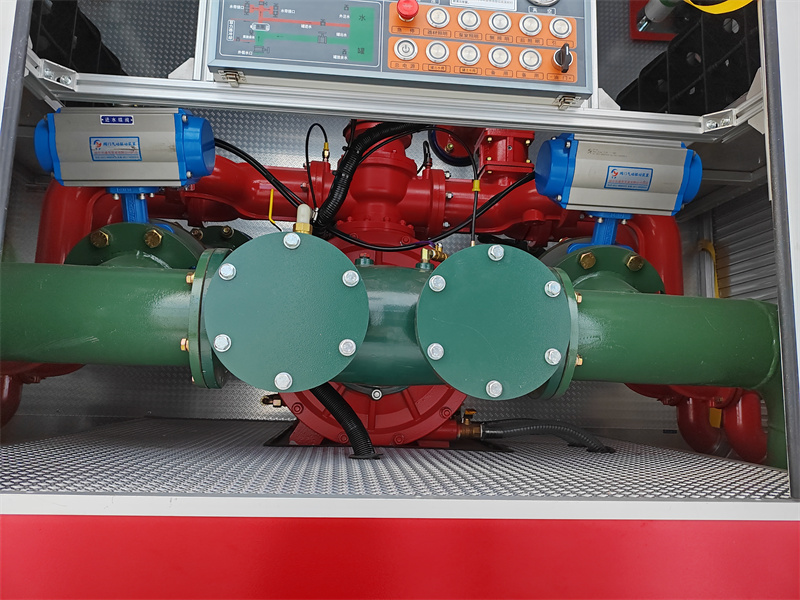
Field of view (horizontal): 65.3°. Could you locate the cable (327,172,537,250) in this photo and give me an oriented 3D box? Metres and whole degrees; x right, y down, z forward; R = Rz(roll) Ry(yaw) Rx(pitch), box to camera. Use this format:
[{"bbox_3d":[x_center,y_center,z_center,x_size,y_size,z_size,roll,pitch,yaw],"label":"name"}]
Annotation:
[{"bbox_3d":[0.073,-0.203,1.334,0.465,0.203,0.100,3,-9,-7],"label":"cable"}]

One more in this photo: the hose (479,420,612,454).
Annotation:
[{"bbox_3d":[0.345,0.321,1.471,0.348,0.083,0.080,3,-9,-7],"label":"hose"}]

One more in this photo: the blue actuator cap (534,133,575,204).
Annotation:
[{"bbox_3d":[0.330,-0.287,1.360,0.055,0.140,0.128,3,-9,-7],"label":"blue actuator cap"}]

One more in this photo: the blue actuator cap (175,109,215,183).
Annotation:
[{"bbox_3d":[-0.408,-0.309,1.266,0.057,0.140,0.128,3,-9,-7],"label":"blue actuator cap"}]

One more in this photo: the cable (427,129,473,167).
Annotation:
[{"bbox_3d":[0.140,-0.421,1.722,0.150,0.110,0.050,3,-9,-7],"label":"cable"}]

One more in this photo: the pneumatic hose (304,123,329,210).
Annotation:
[{"bbox_3d":[-0.191,-0.303,1.411,0.050,0.228,0.116,3,-9,-7],"label":"pneumatic hose"}]

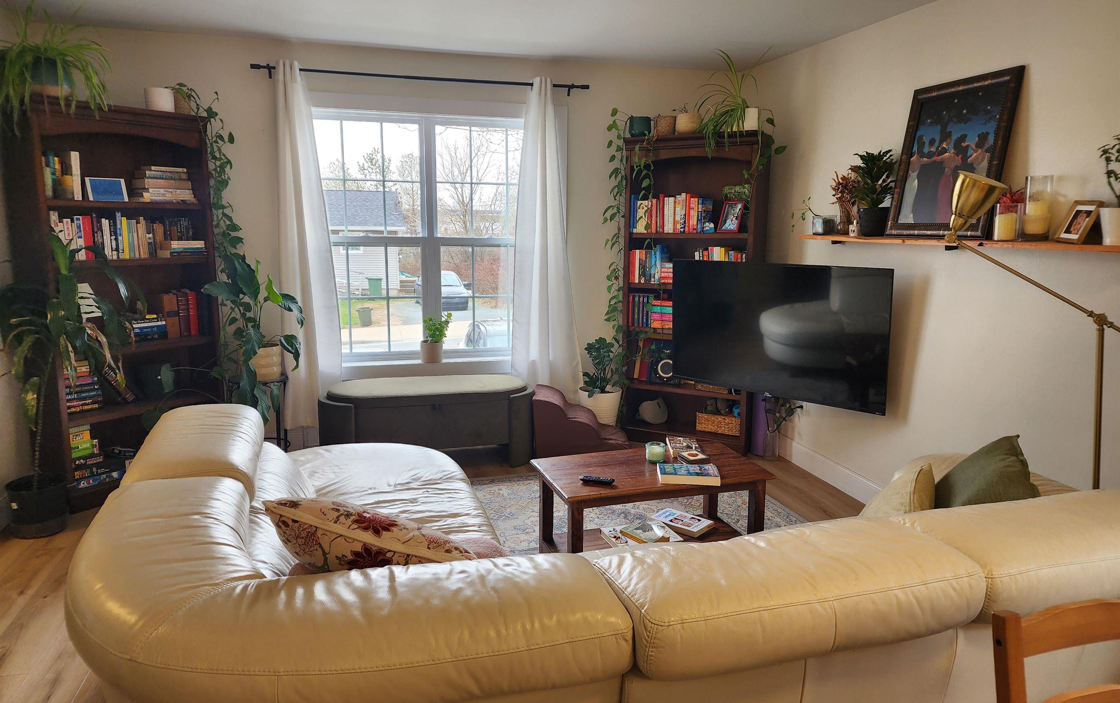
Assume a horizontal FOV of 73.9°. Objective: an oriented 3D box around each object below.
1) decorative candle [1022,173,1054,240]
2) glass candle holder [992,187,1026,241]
[{"bbox_3d":[1.756,-0.526,2.747,0.096,0.237,0.096,-2,10,-15],"label":"decorative candle"},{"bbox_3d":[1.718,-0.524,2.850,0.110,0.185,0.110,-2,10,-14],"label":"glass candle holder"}]

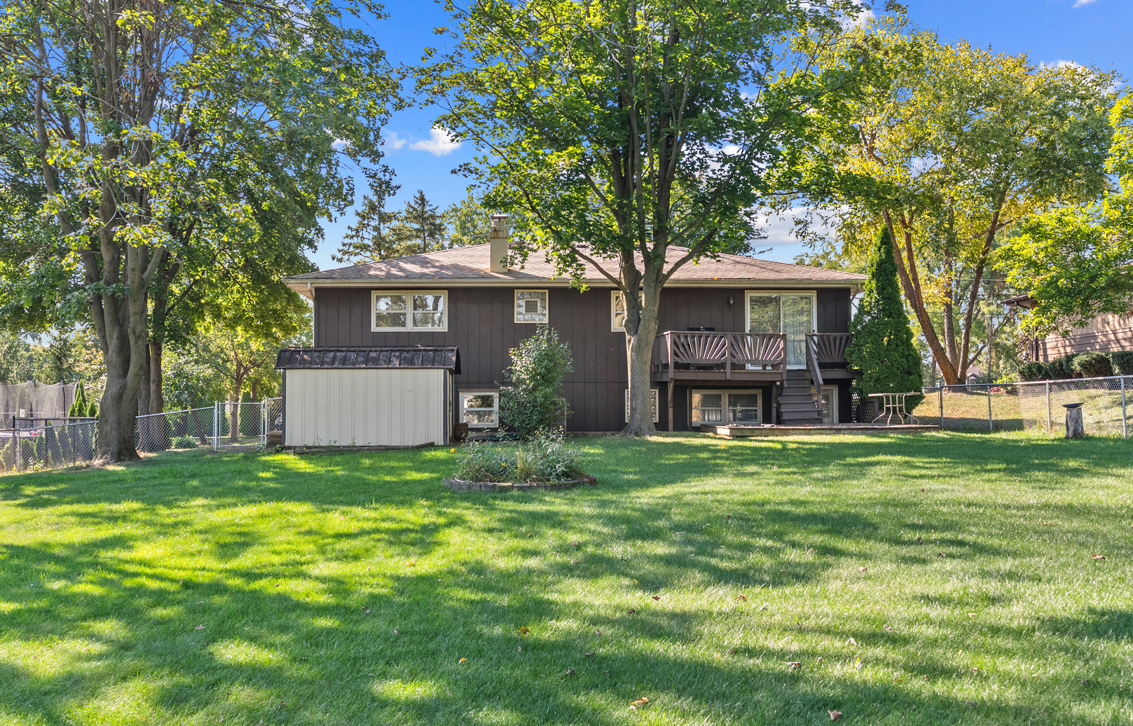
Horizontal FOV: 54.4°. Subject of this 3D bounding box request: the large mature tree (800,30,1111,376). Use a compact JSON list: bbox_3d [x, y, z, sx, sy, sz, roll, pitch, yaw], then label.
[{"bbox_3d":[12.400,-4.997,35.000,10.000,11.750,9.600,0,-2,-3],"label":"large mature tree"}]

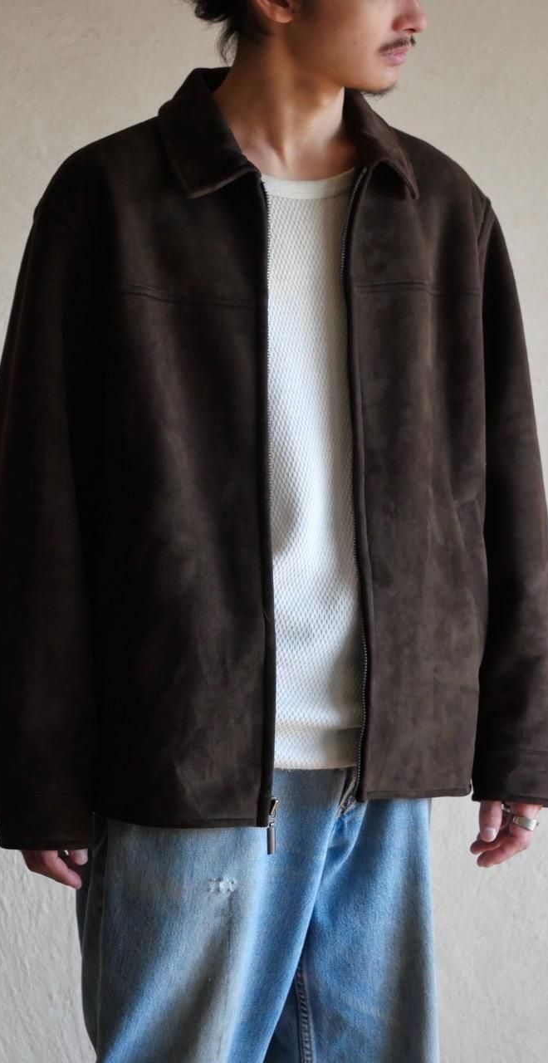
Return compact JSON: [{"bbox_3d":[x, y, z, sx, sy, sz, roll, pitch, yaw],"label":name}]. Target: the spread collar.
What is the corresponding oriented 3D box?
[{"bbox_3d":[0.013,-0.378,3.260,0.250,0.140,0.190,0,0,-24],"label":"spread collar"}]

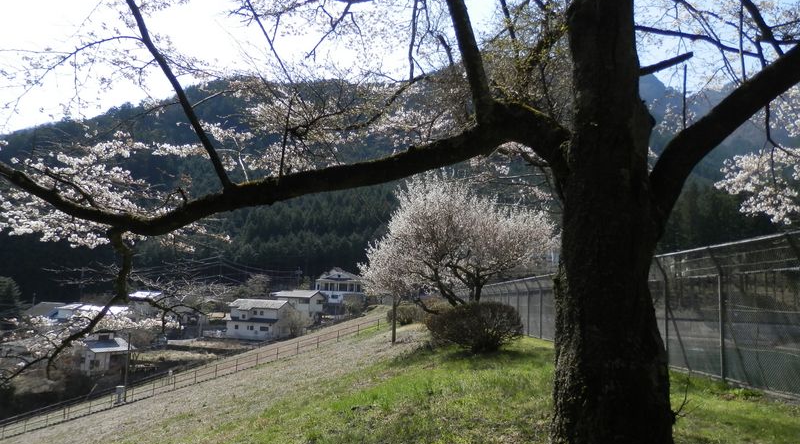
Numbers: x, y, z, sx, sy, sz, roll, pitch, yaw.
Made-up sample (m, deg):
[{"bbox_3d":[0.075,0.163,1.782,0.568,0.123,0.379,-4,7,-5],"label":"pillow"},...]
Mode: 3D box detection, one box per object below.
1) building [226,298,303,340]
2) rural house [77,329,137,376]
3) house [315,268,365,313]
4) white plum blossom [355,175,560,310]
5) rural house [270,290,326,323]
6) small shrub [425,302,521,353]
[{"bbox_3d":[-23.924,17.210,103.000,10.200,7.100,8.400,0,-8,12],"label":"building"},{"bbox_3d":[-41.542,18.296,82.000,5.500,5.900,6.400,-5,-10,41],"label":"rural house"},{"bbox_3d":[-13.111,15.478,133.000,11.500,10.200,9.000,1,-8,0],"label":"house"},{"bbox_3d":[2.157,1.320,21.300,6.900,5.900,6.200,1,-8,0],"label":"white plum blossom"},{"bbox_3d":[-20.845,17.487,120.000,9.400,6.900,7.400,-1,-8,16],"label":"rural house"},{"bbox_3d":[2.266,3.304,18.600,3.050,1.600,2.750,1,-8,0],"label":"small shrub"}]

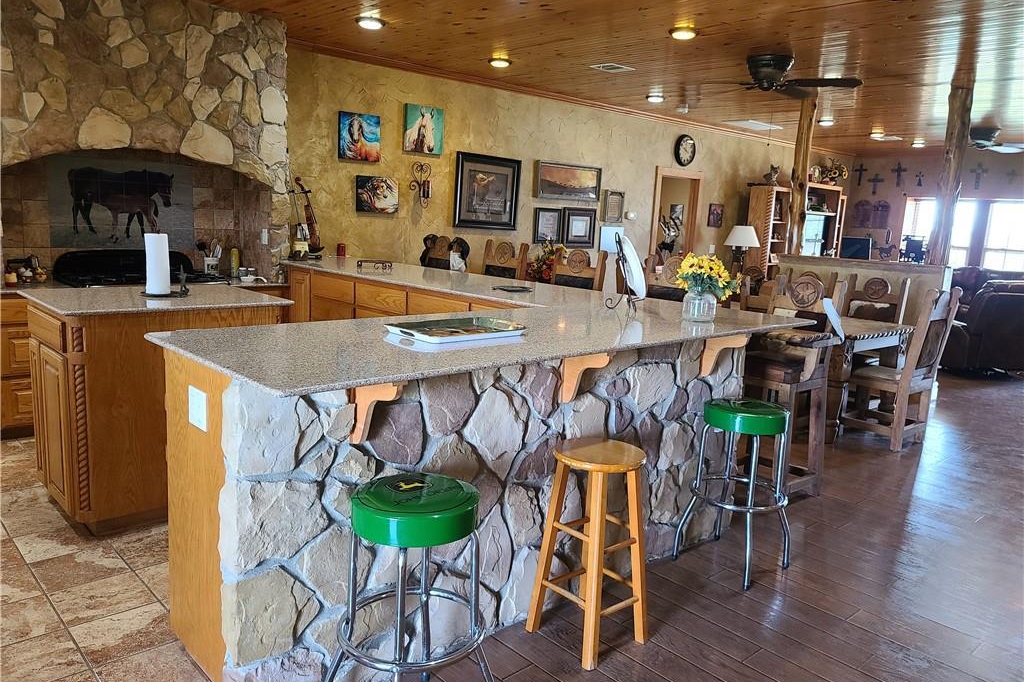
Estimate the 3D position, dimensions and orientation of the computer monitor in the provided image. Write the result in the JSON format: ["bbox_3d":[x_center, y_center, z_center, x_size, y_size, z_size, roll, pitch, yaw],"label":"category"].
[{"bbox_3d":[5.873,-1.560,12.606,0.100,0.400,0.540,-6,13,-43],"label":"computer monitor"}]

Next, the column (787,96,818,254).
[{"bbox_3d":[3.010,-1.663,7.670,0.210,1.530,0.210,-6,13,-43],"label":"column"}]

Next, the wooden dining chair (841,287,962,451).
[{"bbox_3d":[2.781,0.166,5.319,0.500,1.145,0.540,-6,13,-43],"label":"wooden dining chair"}]

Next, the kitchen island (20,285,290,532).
[{"bbox_3d":[-1.771,0.285,3.751,1.017,1.003,0.883,-6,13,-43],"label":"kitchen island"}]

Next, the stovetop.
[{"bbox_3d":[-2.525,-0.499,5.060,0.910,0.270,0.620,-6,14,-43],"label":"stovetop"}]

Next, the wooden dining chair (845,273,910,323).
[{"bbox_3d":[2.993,0.020,6.352,0.600,1.140,0.500,-6,14,-43],"label":"wooden dining chair"}]

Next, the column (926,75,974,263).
[{"bbox_3d":[3.743,-1.393,6.326,0.190,1.490,0.190,-6,14,-43],"label":"column"}]

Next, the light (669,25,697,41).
[{"bbox_3d":[1.123,-2.016,4.840,0.200,0.040,0.200,3,10,-1],"label":"light"}]

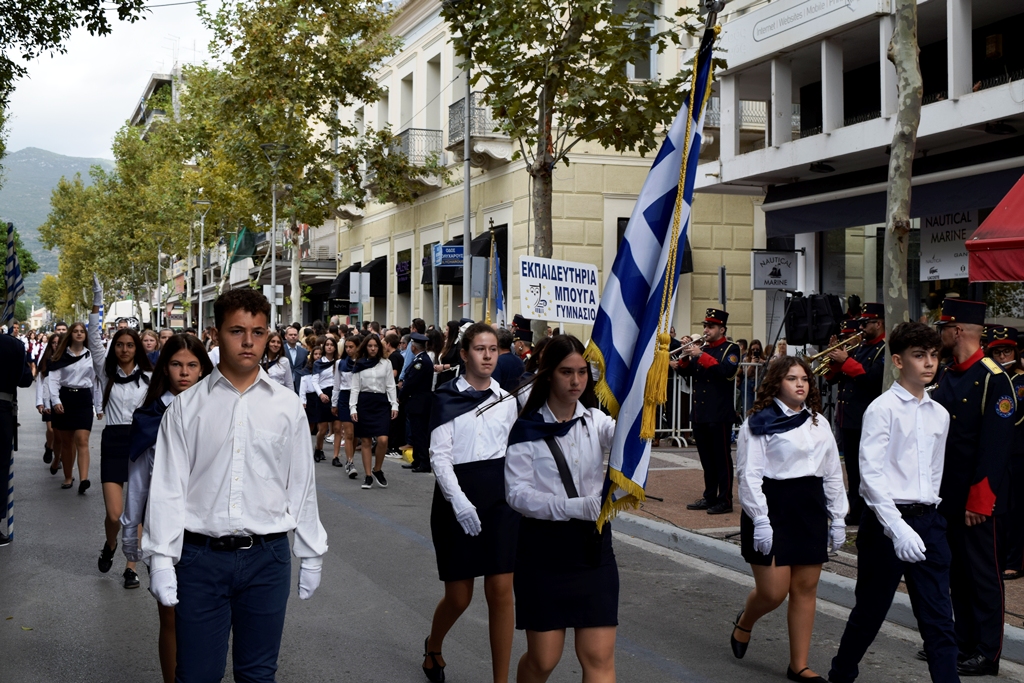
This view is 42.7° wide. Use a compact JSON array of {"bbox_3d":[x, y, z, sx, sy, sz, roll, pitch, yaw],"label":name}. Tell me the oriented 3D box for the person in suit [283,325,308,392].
[{"bbox_3d":[-2.919,0.682,17.600,0.520,1.790,0.380,0,0,-12],"label":"person in suit"}]

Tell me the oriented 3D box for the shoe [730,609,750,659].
[{"bbox_3d":[1.153,1.473,6.600,0.085,0.240,0.100,8,-21,-9],"label":"shoe"}]

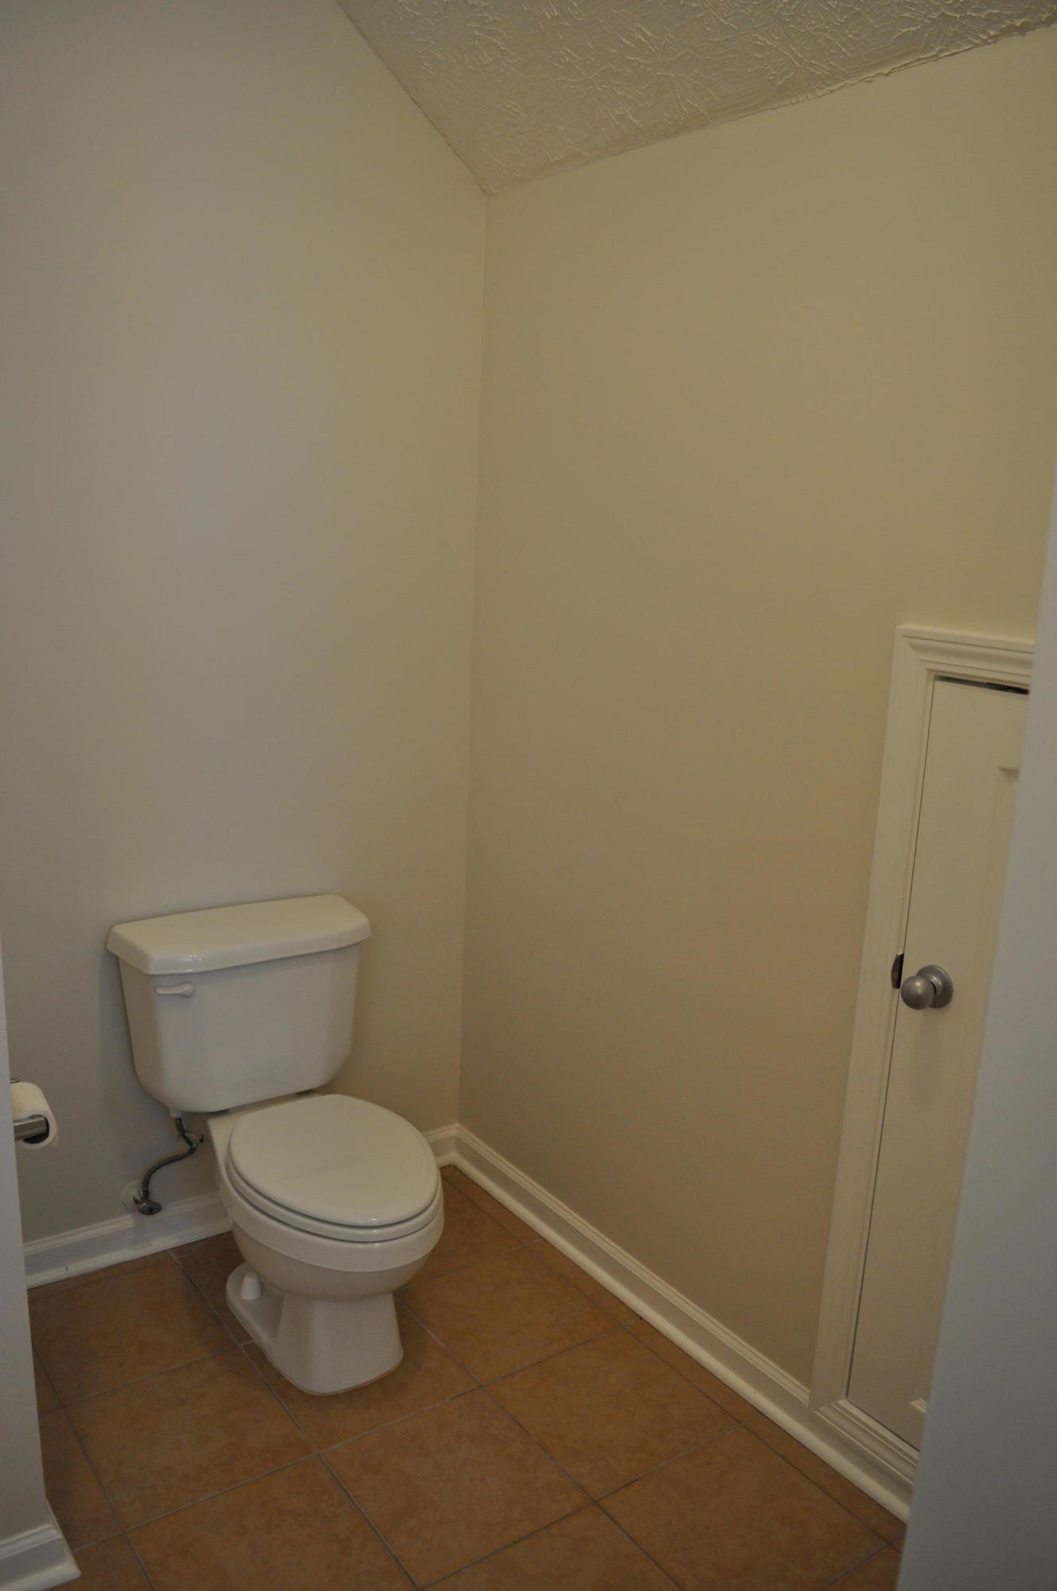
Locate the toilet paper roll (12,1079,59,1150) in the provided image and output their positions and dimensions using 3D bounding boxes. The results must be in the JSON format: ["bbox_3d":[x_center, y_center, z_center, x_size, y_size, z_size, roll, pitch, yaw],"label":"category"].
[{"bbox_3d":[-0.770,0.492,1.829,0.075,0.075,0.098,-6,15,-35],"label":"toilet paper roll"}]

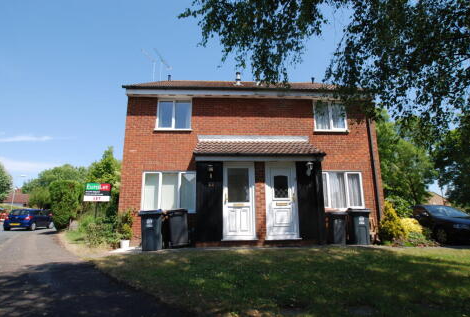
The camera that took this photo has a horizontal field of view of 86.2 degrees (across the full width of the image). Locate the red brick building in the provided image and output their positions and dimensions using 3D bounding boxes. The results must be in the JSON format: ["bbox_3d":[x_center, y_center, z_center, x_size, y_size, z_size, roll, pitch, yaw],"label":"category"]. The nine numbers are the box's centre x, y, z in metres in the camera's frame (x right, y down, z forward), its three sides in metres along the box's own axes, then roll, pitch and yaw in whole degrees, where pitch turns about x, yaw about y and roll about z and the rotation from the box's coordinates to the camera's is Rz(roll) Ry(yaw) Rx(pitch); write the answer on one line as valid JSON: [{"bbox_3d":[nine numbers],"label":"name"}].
[{"bbox_3d":[0.459,-0.498,12.269,8.800,7.950,10.000,0,-11,-3],"label":"red brick building"}]

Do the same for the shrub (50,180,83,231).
[{"bbox_3d":[-10.089,2.804,15.045,1.850,2.900,1.800,0,-11,-3],"label":"shrub"}]

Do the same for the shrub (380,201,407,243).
[{"bbox_3d":[5.042,2.006,8.033,0.770,1.280,0.740,0,-11,-3],"label":"shrub"}]

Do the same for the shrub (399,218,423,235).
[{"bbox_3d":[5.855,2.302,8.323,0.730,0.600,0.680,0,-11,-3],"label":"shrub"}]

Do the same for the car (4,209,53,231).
[{"bbox_3d":[-15.320,4.647,19.103,1.750,1.500,4.100,2,-11,-11],"label":"car"}]

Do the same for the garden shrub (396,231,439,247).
[{"bbox_3d":[5.572,2.401,7.676,1.200,0.450,0.750,0,-11,-3],"label":"garden shrub"}]

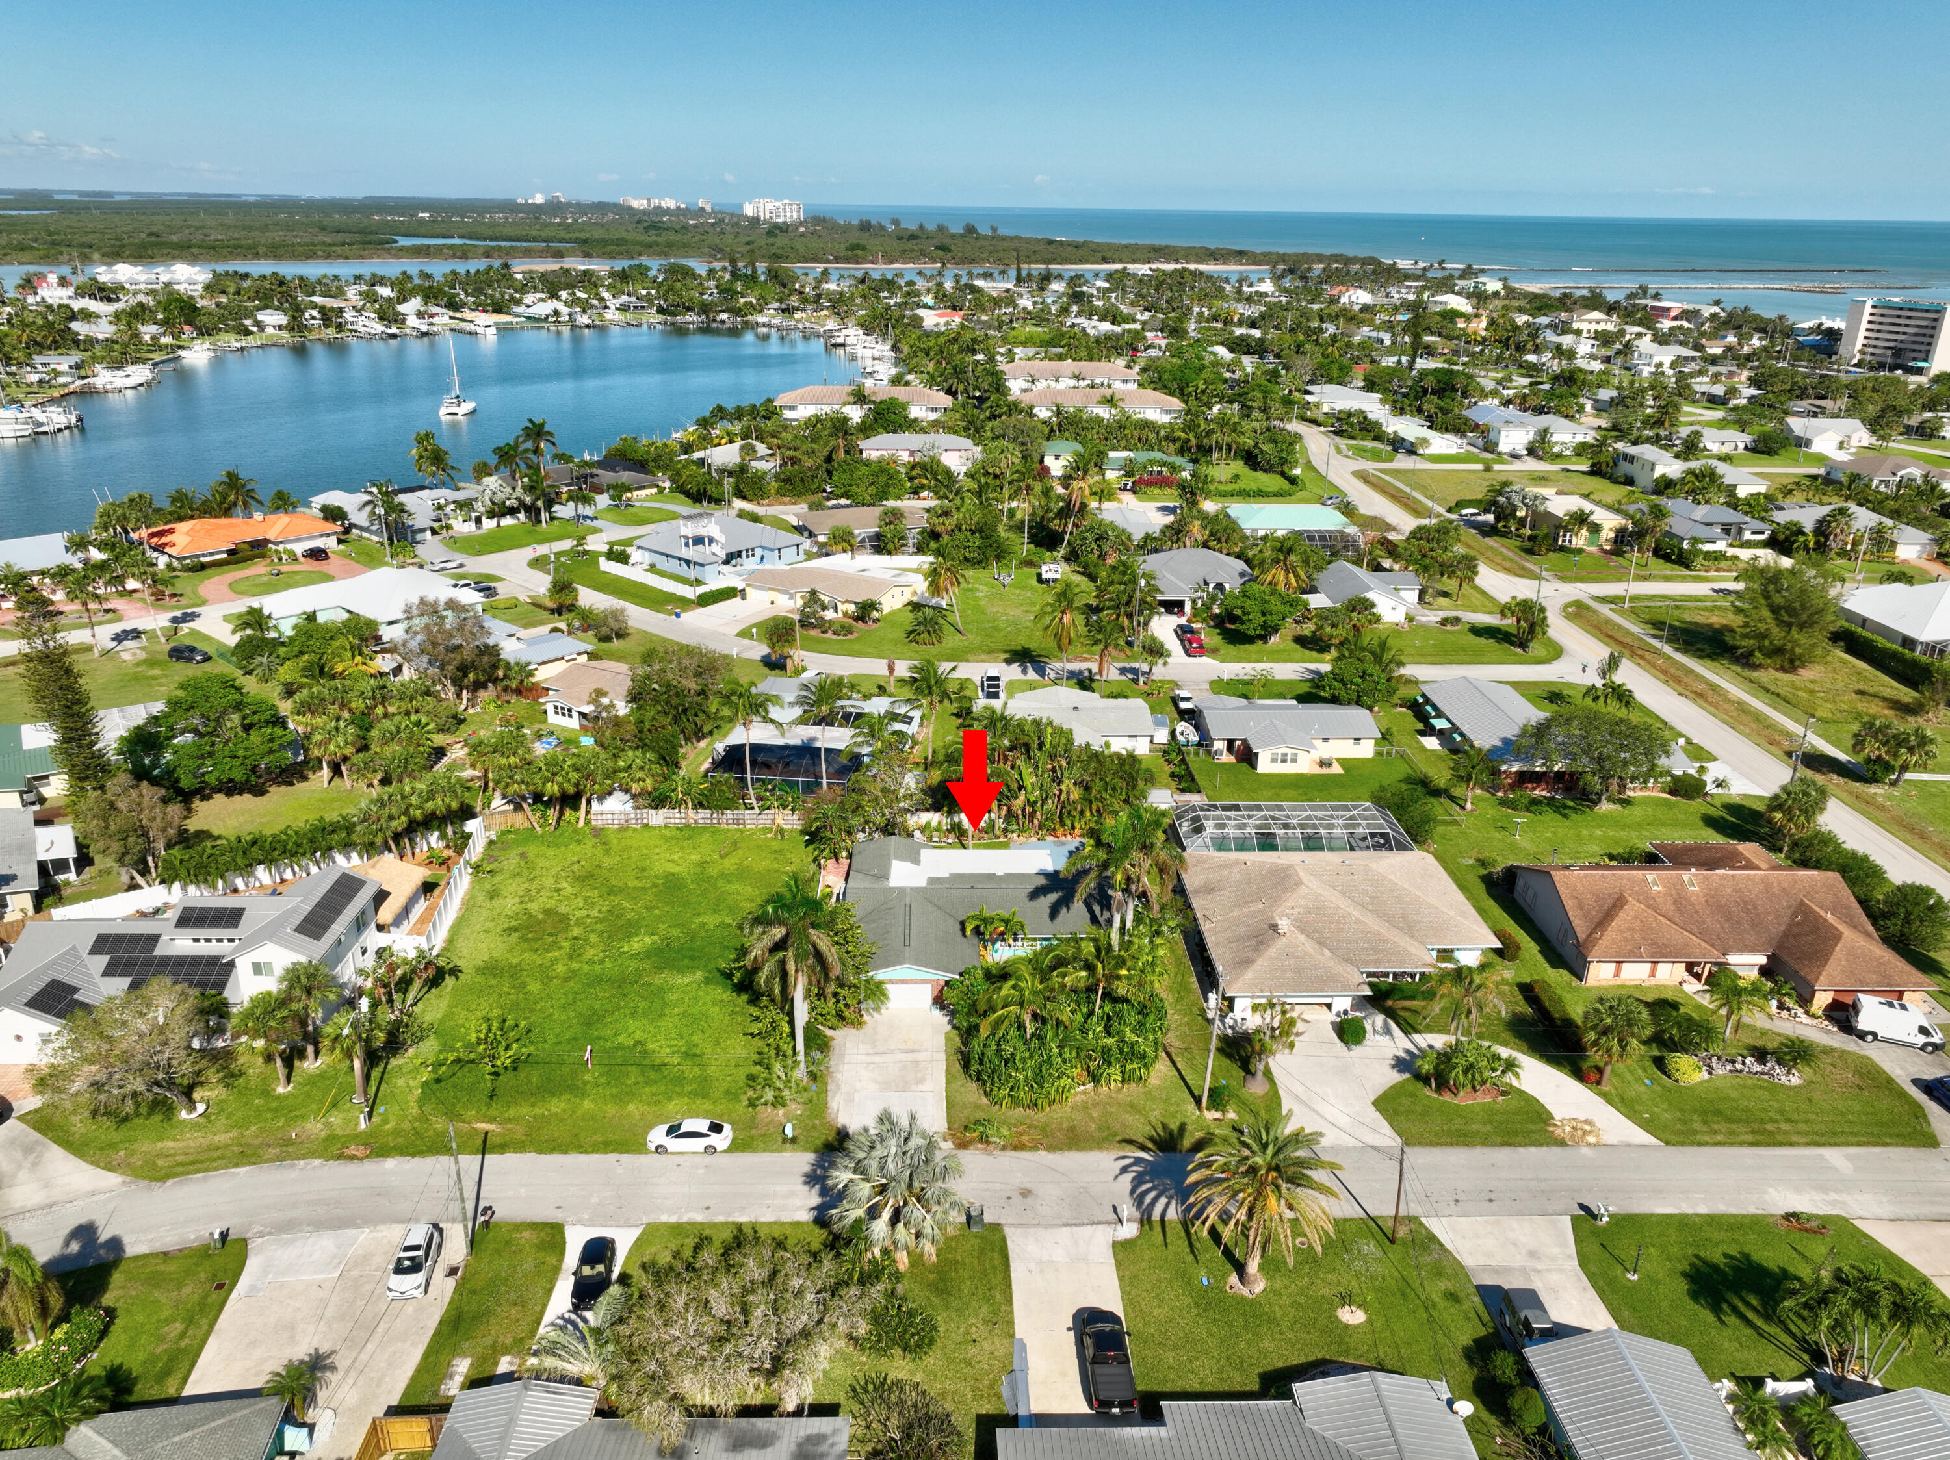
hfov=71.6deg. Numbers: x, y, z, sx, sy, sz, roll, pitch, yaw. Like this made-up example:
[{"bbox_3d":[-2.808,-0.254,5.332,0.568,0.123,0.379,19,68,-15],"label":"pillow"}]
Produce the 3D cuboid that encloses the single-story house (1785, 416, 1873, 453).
[{"bbox_3d":[205.837,-71.769,326.440,19.500,5.600,19.500,-1,21,-4],"label":"single-story house"}]

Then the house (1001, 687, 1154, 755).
[{"bbox_3d":[10.758,-0.517,139.476,14.500,3.700,13.700,1,21,-1],"label":"house"}]

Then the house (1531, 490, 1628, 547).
[{"bbox_3d":[102.830,-36.190,232.540,12.200,4.900,20.000,0,21,-2],"label":"house"}]

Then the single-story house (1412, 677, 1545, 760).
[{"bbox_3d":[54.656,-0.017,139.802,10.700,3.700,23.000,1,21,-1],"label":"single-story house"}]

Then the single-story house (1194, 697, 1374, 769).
[{"bbox_3d":[32.102,0.097,138.684,17.600,3.700,14.600,1,21,-1],"label":"single-story house"}]

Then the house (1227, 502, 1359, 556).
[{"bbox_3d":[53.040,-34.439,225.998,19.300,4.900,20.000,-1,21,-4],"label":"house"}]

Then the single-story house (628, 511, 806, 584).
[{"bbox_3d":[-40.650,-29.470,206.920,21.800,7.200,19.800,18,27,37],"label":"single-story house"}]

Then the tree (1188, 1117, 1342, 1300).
[{"bbox_3d":[14.260,24.220,68.650,7.700,9.300,7.500,1,21,0],"label":"tree"}]

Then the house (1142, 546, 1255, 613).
[{"bbox_3d":[32.571,-22.201,192.723,15.900,5.900,21.500,1,21,-1],"label":"house"}]

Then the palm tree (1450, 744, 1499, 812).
[{"bbox_3d":[45.940,4.470,124.740,4.900,6.100,4.900,1,21,0],"label":"palm tree"}]

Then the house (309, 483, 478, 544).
[{"bbox_3d":[-96.515,-38.121,230.101,31.000,4.900,25.200,16,26,33],"label":"house"}]

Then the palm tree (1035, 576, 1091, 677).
[{"bbox_3d":[10.353,-10.605,152.768,6.200,12.800,6.200,1,21,0],"label":"palm tree"}]

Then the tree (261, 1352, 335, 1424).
[{"bbox_3d":[-30.579,29.768,60.764,2.700,3.500,2.700,1,21,0],"label":"tree"}]

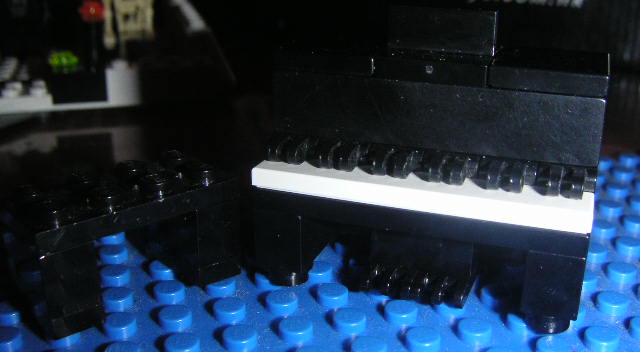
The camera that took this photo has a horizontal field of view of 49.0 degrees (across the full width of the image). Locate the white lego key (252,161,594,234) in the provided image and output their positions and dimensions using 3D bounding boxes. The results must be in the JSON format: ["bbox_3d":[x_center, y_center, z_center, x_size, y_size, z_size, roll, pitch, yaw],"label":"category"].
[{"bbox_3d":[0.014,0.002,0.101,0.048,0.003,0.008,8,21,19],"label":"white lego key"}]

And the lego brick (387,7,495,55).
[{"bbox_3d":[0.018,-0.022,0.105,0.016,0.006,0.002,8,21,19],"label":"lego brick"}]

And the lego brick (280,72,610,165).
[{"bbox_3d":[0.017,-0.010,0.105,0.048,0.010,0.010,8,21,19],"label":"lego brick"}]

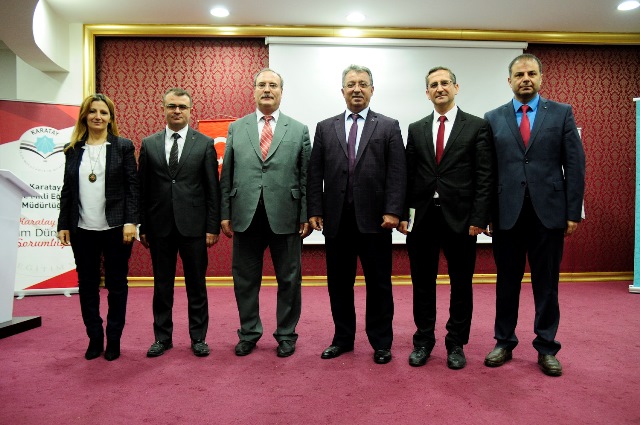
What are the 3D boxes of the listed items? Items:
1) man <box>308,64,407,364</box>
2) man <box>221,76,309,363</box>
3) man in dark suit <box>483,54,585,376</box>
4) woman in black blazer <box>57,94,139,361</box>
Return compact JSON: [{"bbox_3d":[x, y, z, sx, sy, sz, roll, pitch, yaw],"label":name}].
[{"bbox_3d":[0.232,-0.019,3.040,0.590,1.785,0.370,0,1,13],"label":"man"},{"bbox_3d":[-0.339,-0.016,3.170,0.570,1.775,0.360,0,1,2],"label":"man"},{"bbox_3d":[1.218,-0.016,2.850,0.560,1.785,0.370,0,2,22],"label":"man in dark suit"},{"bbox_3d":[-1.381,0.070,3.100,0.490,1.610,0.310,0,1,-10],"label":"woman in black blazer"}]

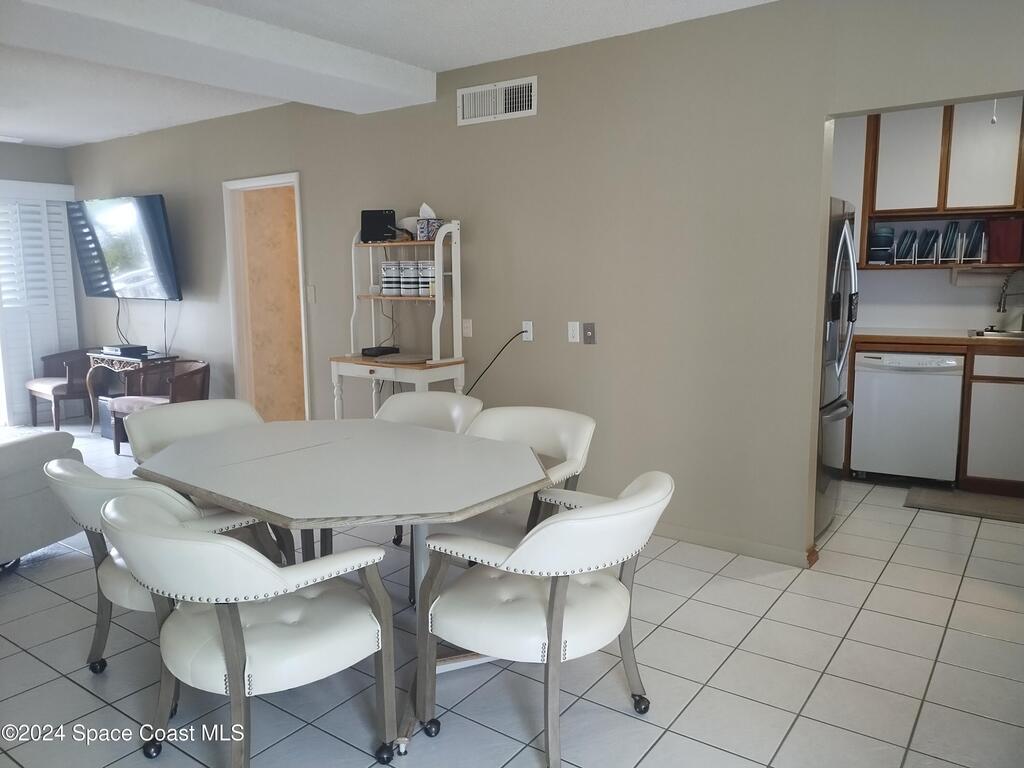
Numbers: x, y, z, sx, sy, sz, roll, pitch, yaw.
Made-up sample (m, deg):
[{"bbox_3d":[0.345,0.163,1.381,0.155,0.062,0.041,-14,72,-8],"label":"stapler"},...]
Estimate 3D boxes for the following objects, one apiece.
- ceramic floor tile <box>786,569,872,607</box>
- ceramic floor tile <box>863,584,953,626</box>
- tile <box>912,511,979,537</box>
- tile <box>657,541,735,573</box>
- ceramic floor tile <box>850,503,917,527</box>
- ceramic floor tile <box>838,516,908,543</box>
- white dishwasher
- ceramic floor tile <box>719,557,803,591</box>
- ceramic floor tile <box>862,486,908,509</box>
[{"bbox_3d":[1.381,0.885,3.196,0.297,0.010,0.297,5,10,36],"label":"ceramic floor tile"},{"bbox_3d":[1.646,0.922,3.069,0.302,0.010,0.302,6,10,35],"label":"ceramic floor tile"},{"bbox_3d":[2.348,0.768,4.006,0.297,0.010,0.297,5,10,36],"label":"tile"},{"bbox_3d":[0.903,0.850,3.574,0.297,0.010,0.297,5,10,36],"label":"tile"},{"bbox_3d":[2.104,0.747,4.183,0.297,0.010,0.297,5,10,36],"label":"ceramic floor tile"},{"bbox_3d":[1.939,0.789,3.969,0.301,0.010,0.301,5,10,36],"label":"ceramic floor tile"},{"bbox_3d":[2.666,0.195,4.928,0.605,0.830,0.610,5,10,36],"label":"white dishwasher"},{"bbox_3d":[1.151,0.873,3.422,0.302,0.010,0.302,6,10,35],"label":"ceramic floor tile"},{"bbox_3d":[2.300,0.713,4.488,0.302,0.010,0.302,6,10,35],"label":"ceramic floor tile"}]

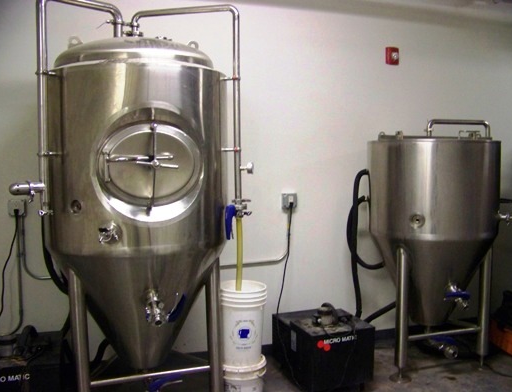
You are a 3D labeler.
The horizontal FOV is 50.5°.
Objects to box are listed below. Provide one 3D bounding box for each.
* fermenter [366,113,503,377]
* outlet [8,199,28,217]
[{"bbox_3d":[1.386,0.377,4.295,1.000,1.950,1.020,-2,5,-19],"label":"fermenter"},{"bbox_3d":[-1.646,0.086,3.745,0.110,0.114,0.050,-2,5,-19],"label":"outlet"}]

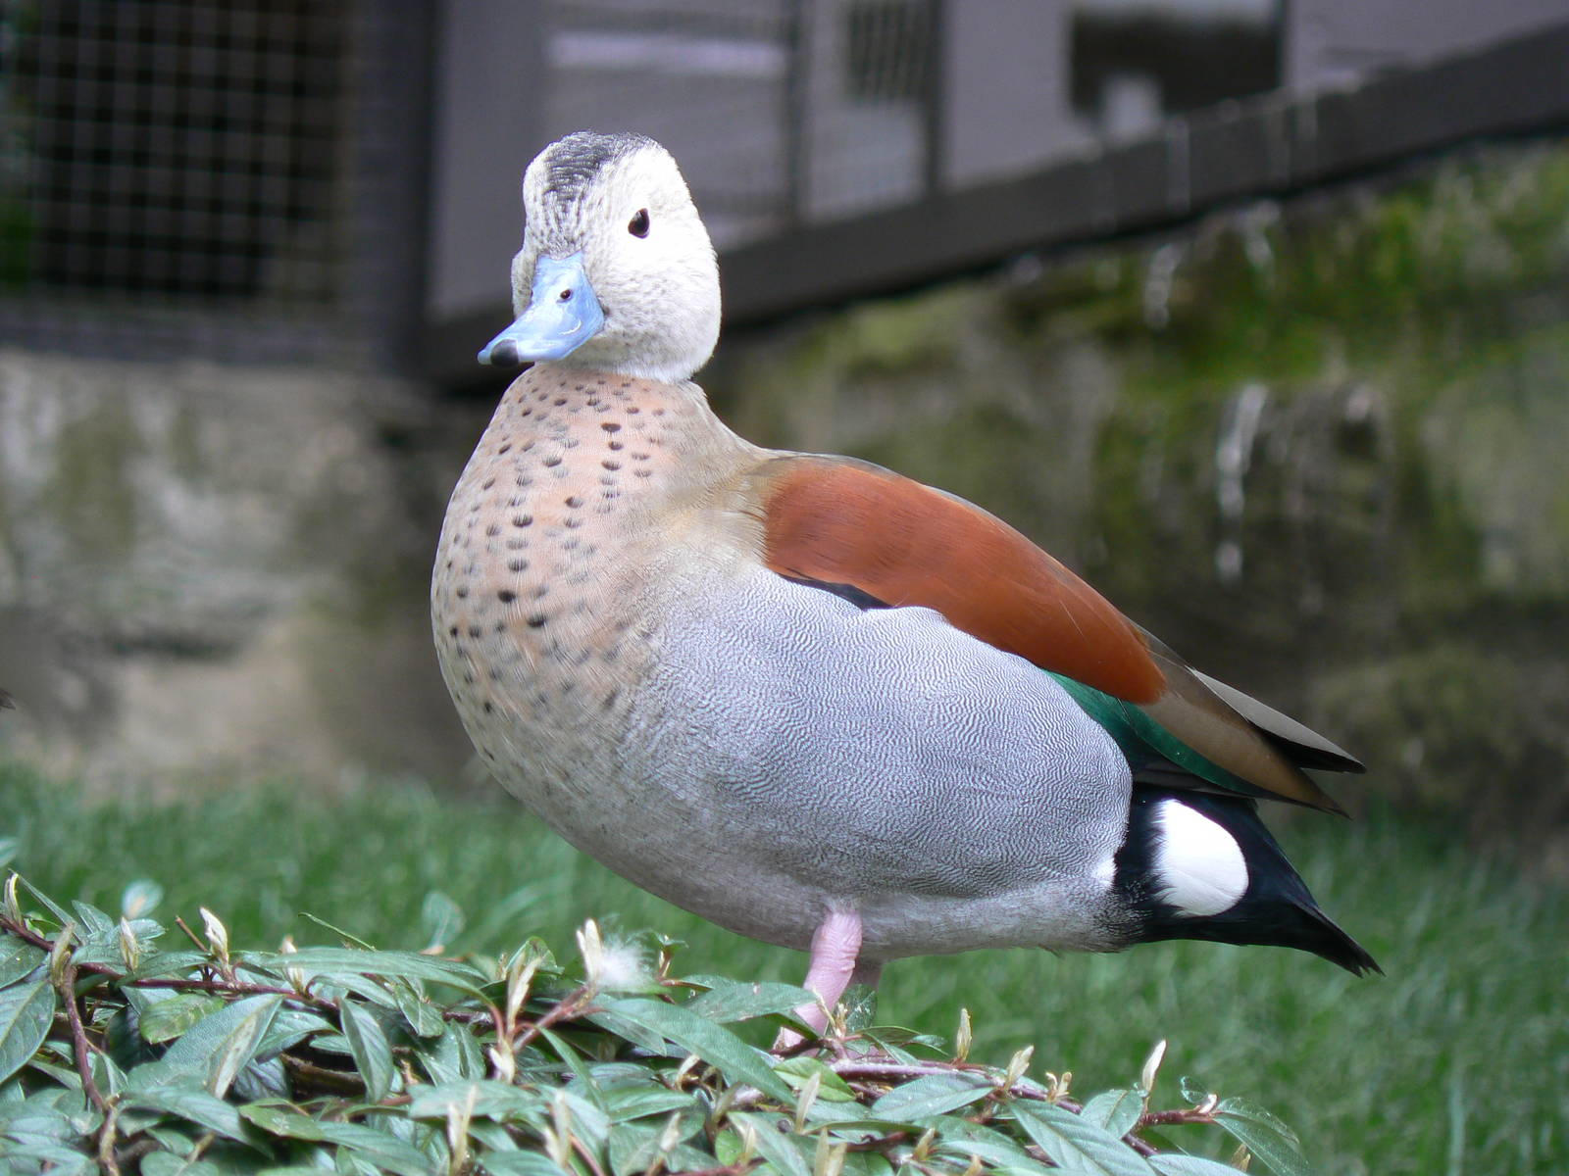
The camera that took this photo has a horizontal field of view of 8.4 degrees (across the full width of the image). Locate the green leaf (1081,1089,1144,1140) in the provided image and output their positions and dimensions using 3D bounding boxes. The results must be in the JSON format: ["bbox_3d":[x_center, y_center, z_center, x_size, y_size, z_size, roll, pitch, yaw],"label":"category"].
[{"bbox_3d":[0.072,0.117,2.380,0.013,0.004,0.018,16,53,15],"label":"green leaf"}]

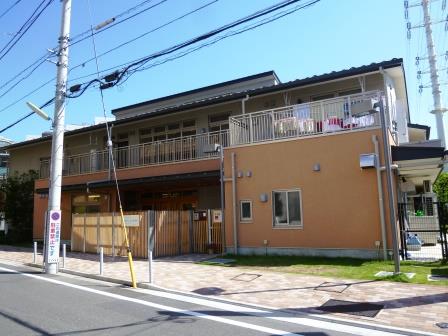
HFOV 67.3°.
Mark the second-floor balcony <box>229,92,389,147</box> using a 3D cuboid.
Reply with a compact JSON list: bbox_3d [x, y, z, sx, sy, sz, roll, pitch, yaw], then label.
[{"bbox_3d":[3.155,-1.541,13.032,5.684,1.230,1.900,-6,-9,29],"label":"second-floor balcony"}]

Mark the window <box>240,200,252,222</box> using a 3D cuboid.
[{"bbox_3d":[0.872,1.665,12.821,0.505,0.826,0.100,-6,-9,29],"label":"window"}]

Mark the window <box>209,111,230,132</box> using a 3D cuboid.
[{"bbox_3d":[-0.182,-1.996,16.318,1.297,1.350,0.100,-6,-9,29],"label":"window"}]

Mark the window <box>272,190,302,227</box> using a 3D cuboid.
[{"bbox_3d":[2.277,1.481,12.048,1.094,1.368,0.120,-6,-9,29],"label":"window"}]

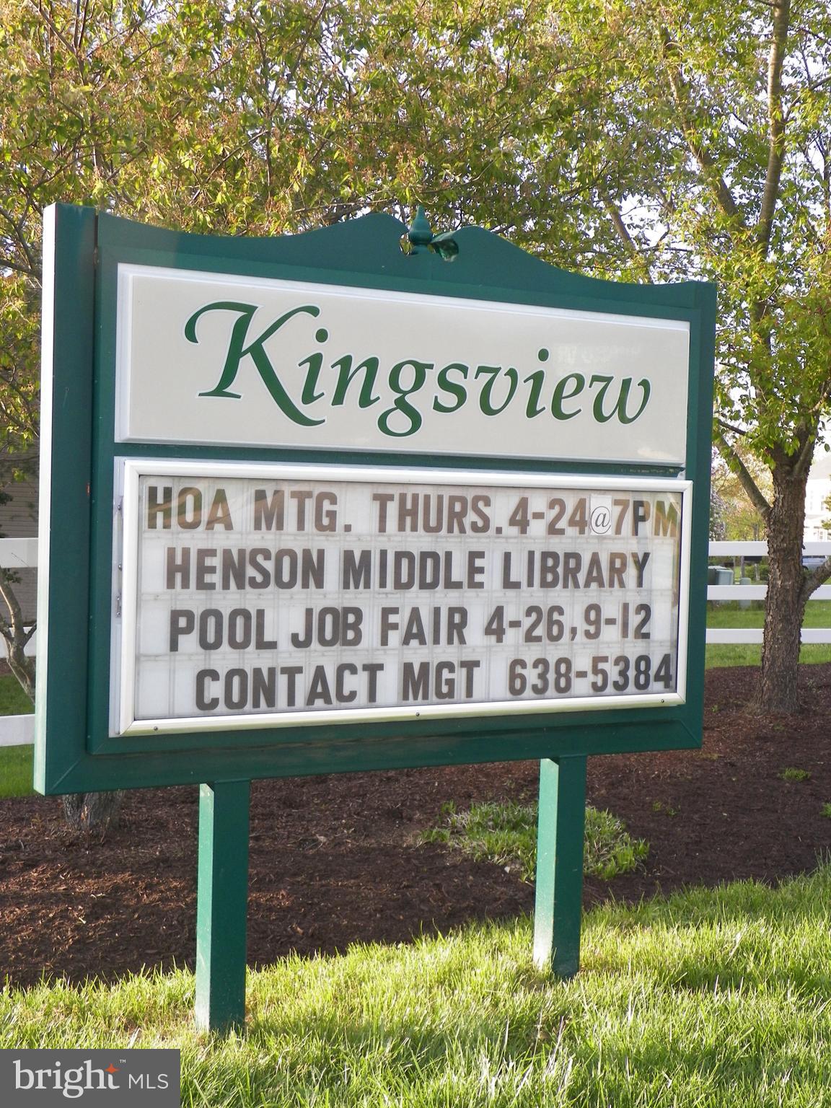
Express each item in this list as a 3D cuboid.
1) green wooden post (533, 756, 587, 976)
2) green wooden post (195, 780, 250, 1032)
[{"bbox_3d":[0.401,0.858,4.184,0.092,0.605,0.095,0,3,-28],"label":"green wooden post"},{"bbox_3d":[-0.476,0.864,3.722,0.092,0.629,0.095,0,3,-28],"label":"green wooden post"}]

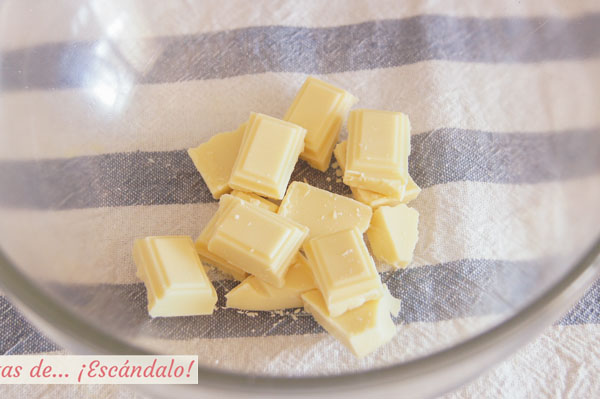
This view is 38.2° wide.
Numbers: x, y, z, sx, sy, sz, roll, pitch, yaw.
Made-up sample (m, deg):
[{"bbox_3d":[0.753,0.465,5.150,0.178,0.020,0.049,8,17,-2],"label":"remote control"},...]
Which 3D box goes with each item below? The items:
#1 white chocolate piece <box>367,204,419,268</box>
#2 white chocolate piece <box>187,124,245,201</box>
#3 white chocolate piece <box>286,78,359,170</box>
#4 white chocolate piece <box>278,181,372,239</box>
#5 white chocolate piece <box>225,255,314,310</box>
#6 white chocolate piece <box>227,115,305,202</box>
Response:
[{"bbox_3d":[0.036,0.014,0.336,0.016,0.011,0.022,-14,63,-7],"label":"white chocolate piece"},{"bbox_3d":[-0.030,-0.015,0.353,0.027,0.009,0.022,-22,64,-11],"label":"white chocolate piece"},{"bbox_3d":[0.007,-0.028,0.305,0.019,0.010,0.027,20,79,23],"label":"white chocolate piece"},{"bbox_3d":[0.009,0.009,0.337,0.031,0.010,0.023,18,63,9],"label":"white chocolate piece"},{"bbox_3d":[-0.009,0.028,0.279,0.027,0.009,0.017,0,64,0],"label":"white chocolate piece"},{"bbox_3d":[-0.011,-0.016,0.290,0.019,0.010,0.027,18,73,1],"label":"white chocolate piece"}]

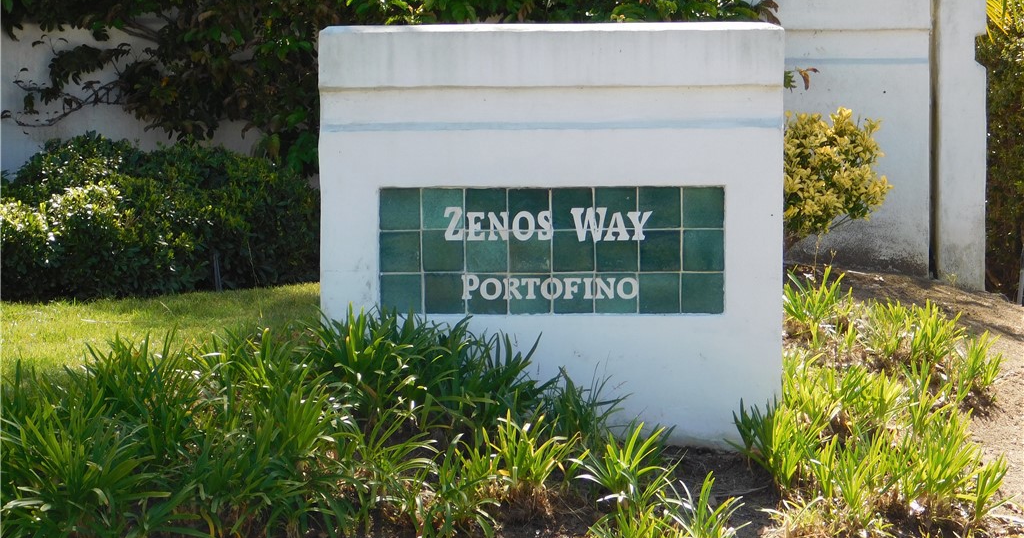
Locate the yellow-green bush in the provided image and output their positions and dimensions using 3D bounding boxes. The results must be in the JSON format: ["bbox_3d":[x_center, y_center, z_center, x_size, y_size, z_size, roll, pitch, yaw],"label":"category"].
[{"bbox_3d":[1.209,-0.349,21.300,0.784,0.669,0.750,0,5,0],"label":"yellow-green bush"}]

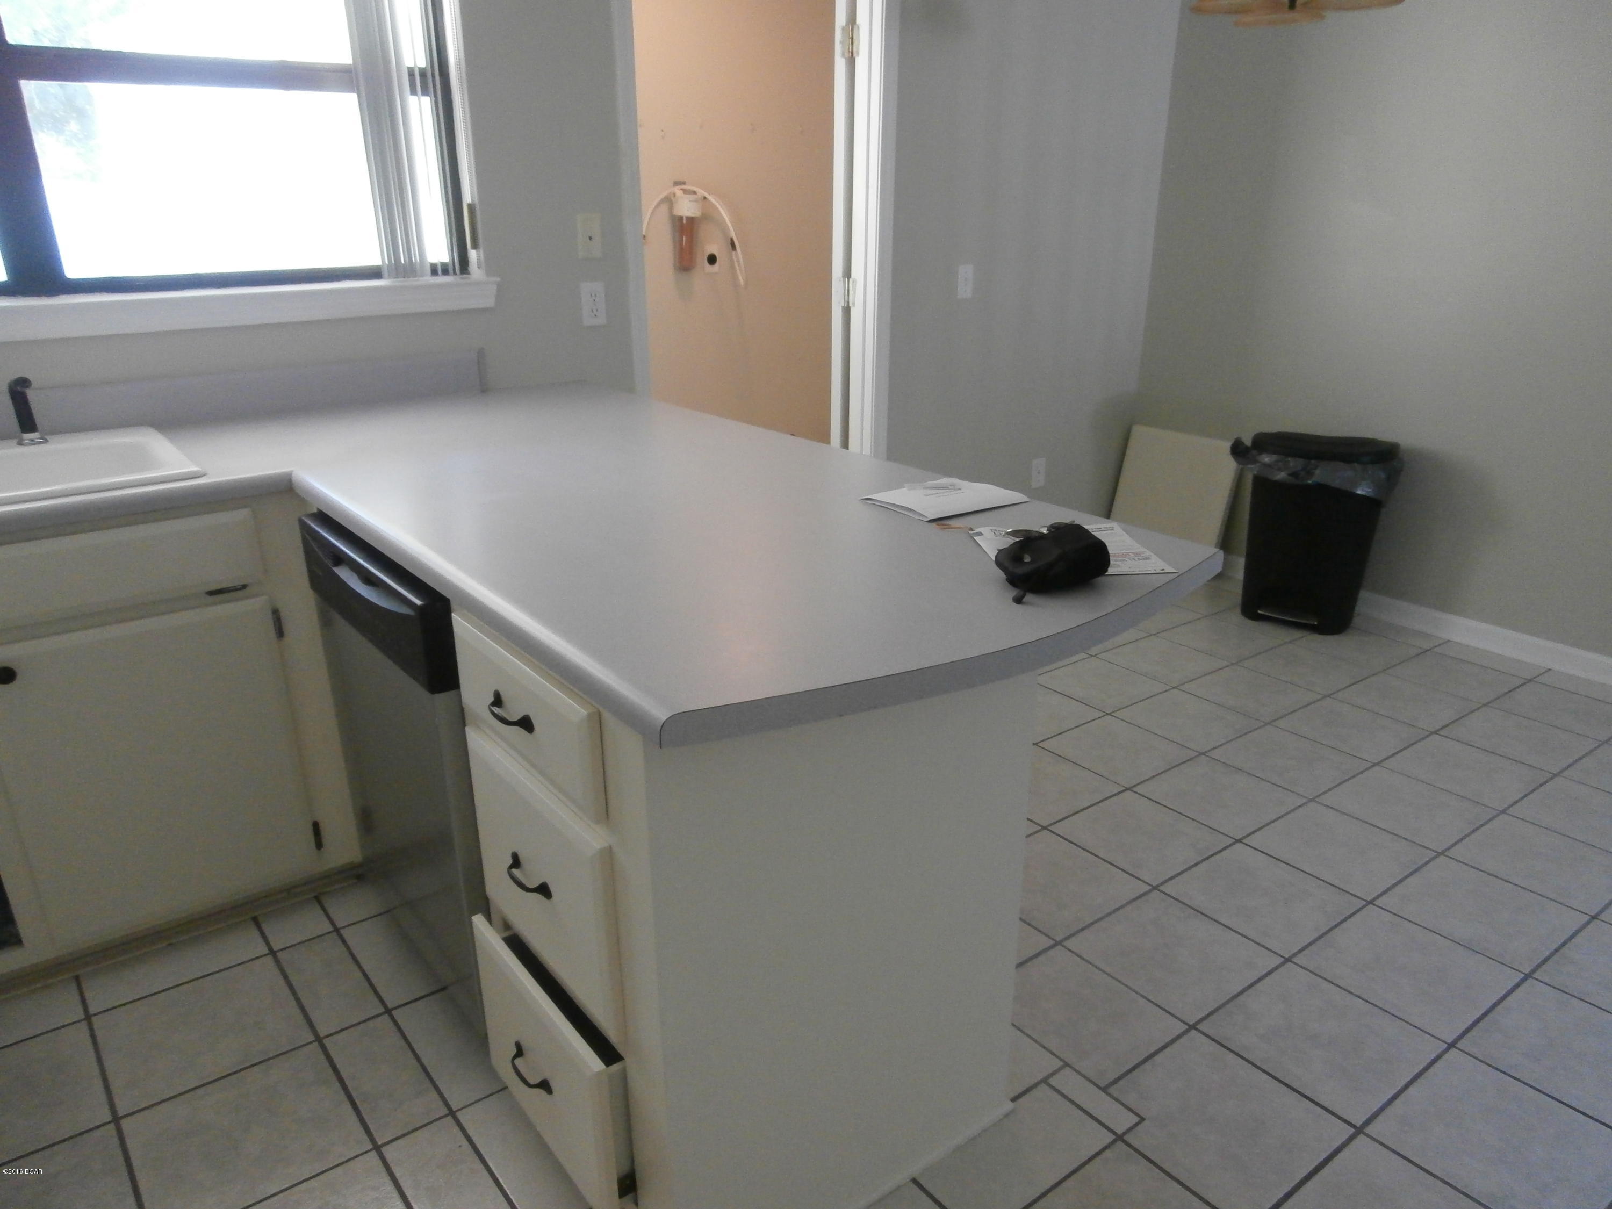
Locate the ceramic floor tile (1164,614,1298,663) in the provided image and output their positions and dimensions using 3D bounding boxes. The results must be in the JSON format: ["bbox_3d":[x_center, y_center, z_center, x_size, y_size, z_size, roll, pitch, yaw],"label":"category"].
[{"bbox_3d":[1.380,0.122,3.720,0.297,0.010,0.297,-14,24,-34],"label":"ceramic floor tile"}]

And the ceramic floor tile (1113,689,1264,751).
[{"bbox_3d":[1.089,0.333,3.195,0.302,0.010,0.302,-14,24,-35],"label":"ceramic floor tile"}]

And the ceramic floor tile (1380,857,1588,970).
[{"bbox_3d":[1.404,0.640,2.325,0.302,0.010,0.302,-14,24,-35],"label":"ceramic floor tile"}]

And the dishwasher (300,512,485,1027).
[{"bbox_3d":[-0.479,0.262,2.114,0.620,0.853,0.600,-14,24,-35],"label":"dishwasher"}]

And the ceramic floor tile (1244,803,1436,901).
[{"bbox_3d":[1.214,0.559,2.551,0.302,0.010,0.302,-14,24,-35],"label":"ceramic floor tile"}]

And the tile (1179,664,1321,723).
[{"bbox_3d":[1.317,0.266,3.309,0.297,0.010,0.297,-14,24,-34],"label":"tile"}]

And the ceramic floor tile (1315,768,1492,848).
[{"bbox_3d":[1.467,0.498,2.728,0.302,0.010,0.302,-14,24,-35],"label":"ceramic floor tile"}]

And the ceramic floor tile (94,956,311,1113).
[{"bbox_3d":[-1.077,0.762,1.998,0.302,0.010,0.302,-14,24,-35],"label":"ceramic floor tile"}]

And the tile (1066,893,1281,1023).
[{"bbox_3d":[0.719,0.686,2.194,0.302,0.010,0.302,-14,24,-35],"label":"tile"}]

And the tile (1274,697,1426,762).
[{"bbox_3d":[1.527,0.351,3.141,0.302,0.010,0.302,-14,24,-35],"label":"tile"}]

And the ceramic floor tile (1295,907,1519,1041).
[{"bbox_3d":[1.152,0.703,2.146,0.302,0.010,0.302,-14,24,-35],"label":"ceramic floor tile"}]

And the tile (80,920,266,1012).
[{"bbox_3d":[-1.218,0.702,2.168,0.302,0.010,0.143,-14,24,-35],"label":"tile"}]

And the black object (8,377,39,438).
[{"bbox_3d":[-1.523,-0.387,2.185,0.043,0.106,0.033,4,20,13],"label":"black object"}]

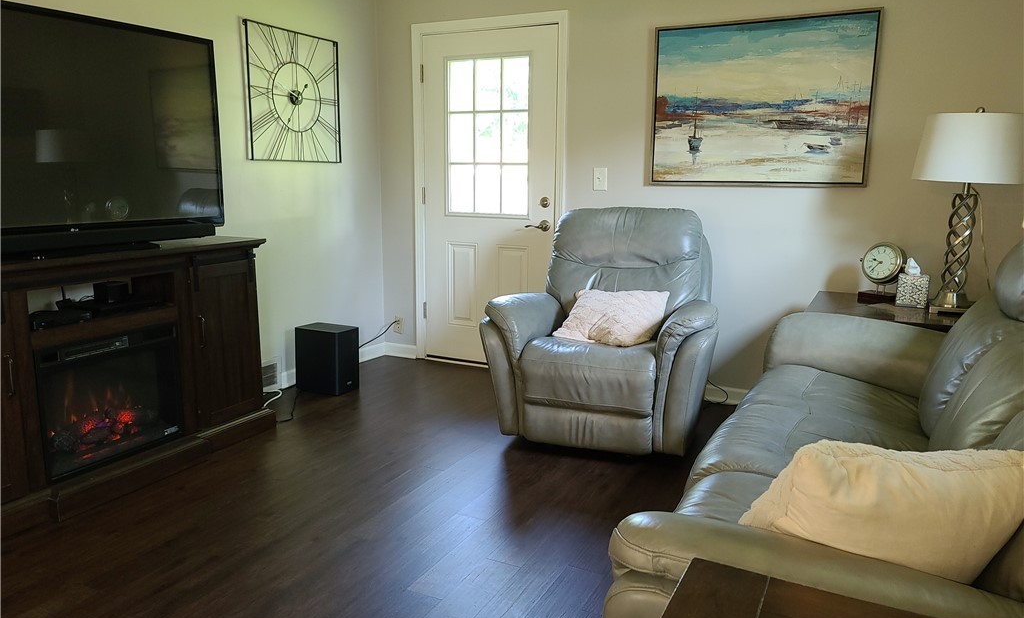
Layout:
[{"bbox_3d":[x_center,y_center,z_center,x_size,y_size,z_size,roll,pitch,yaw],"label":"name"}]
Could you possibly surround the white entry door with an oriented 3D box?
[{"bbox_3d":[-0.141,-0.642,4.517,0.901,2.015,0.050,5,11,26],"label":"white entry door"}]

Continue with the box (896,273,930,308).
[{"bbox_3d":[1.754,-0.079,3.237,0.118,0.137,0.118,5,11,26],"label":"box"}]

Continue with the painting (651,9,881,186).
[{"bbox_3d":[1.230,-1.023,3.700,1.054,0.810,0.045,5,11,26],"label":"painting"}]

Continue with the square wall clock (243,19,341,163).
[{"bbox_3d":[-1.188,-1.159,4.062,0.035,0.690,0.704,5,11,26],"label":"square wall clock"}]

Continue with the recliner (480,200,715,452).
[{"bbox_3d":[0.484,0.047,3.596,1.030,1.045,0.960,3,10,16],"label":"recliner"}]

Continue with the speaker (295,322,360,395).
[{"bbox_3d":[-1.053,0.281,4.194,0.307,0.354,0.174,5,11,26],"label":"speaker"}]

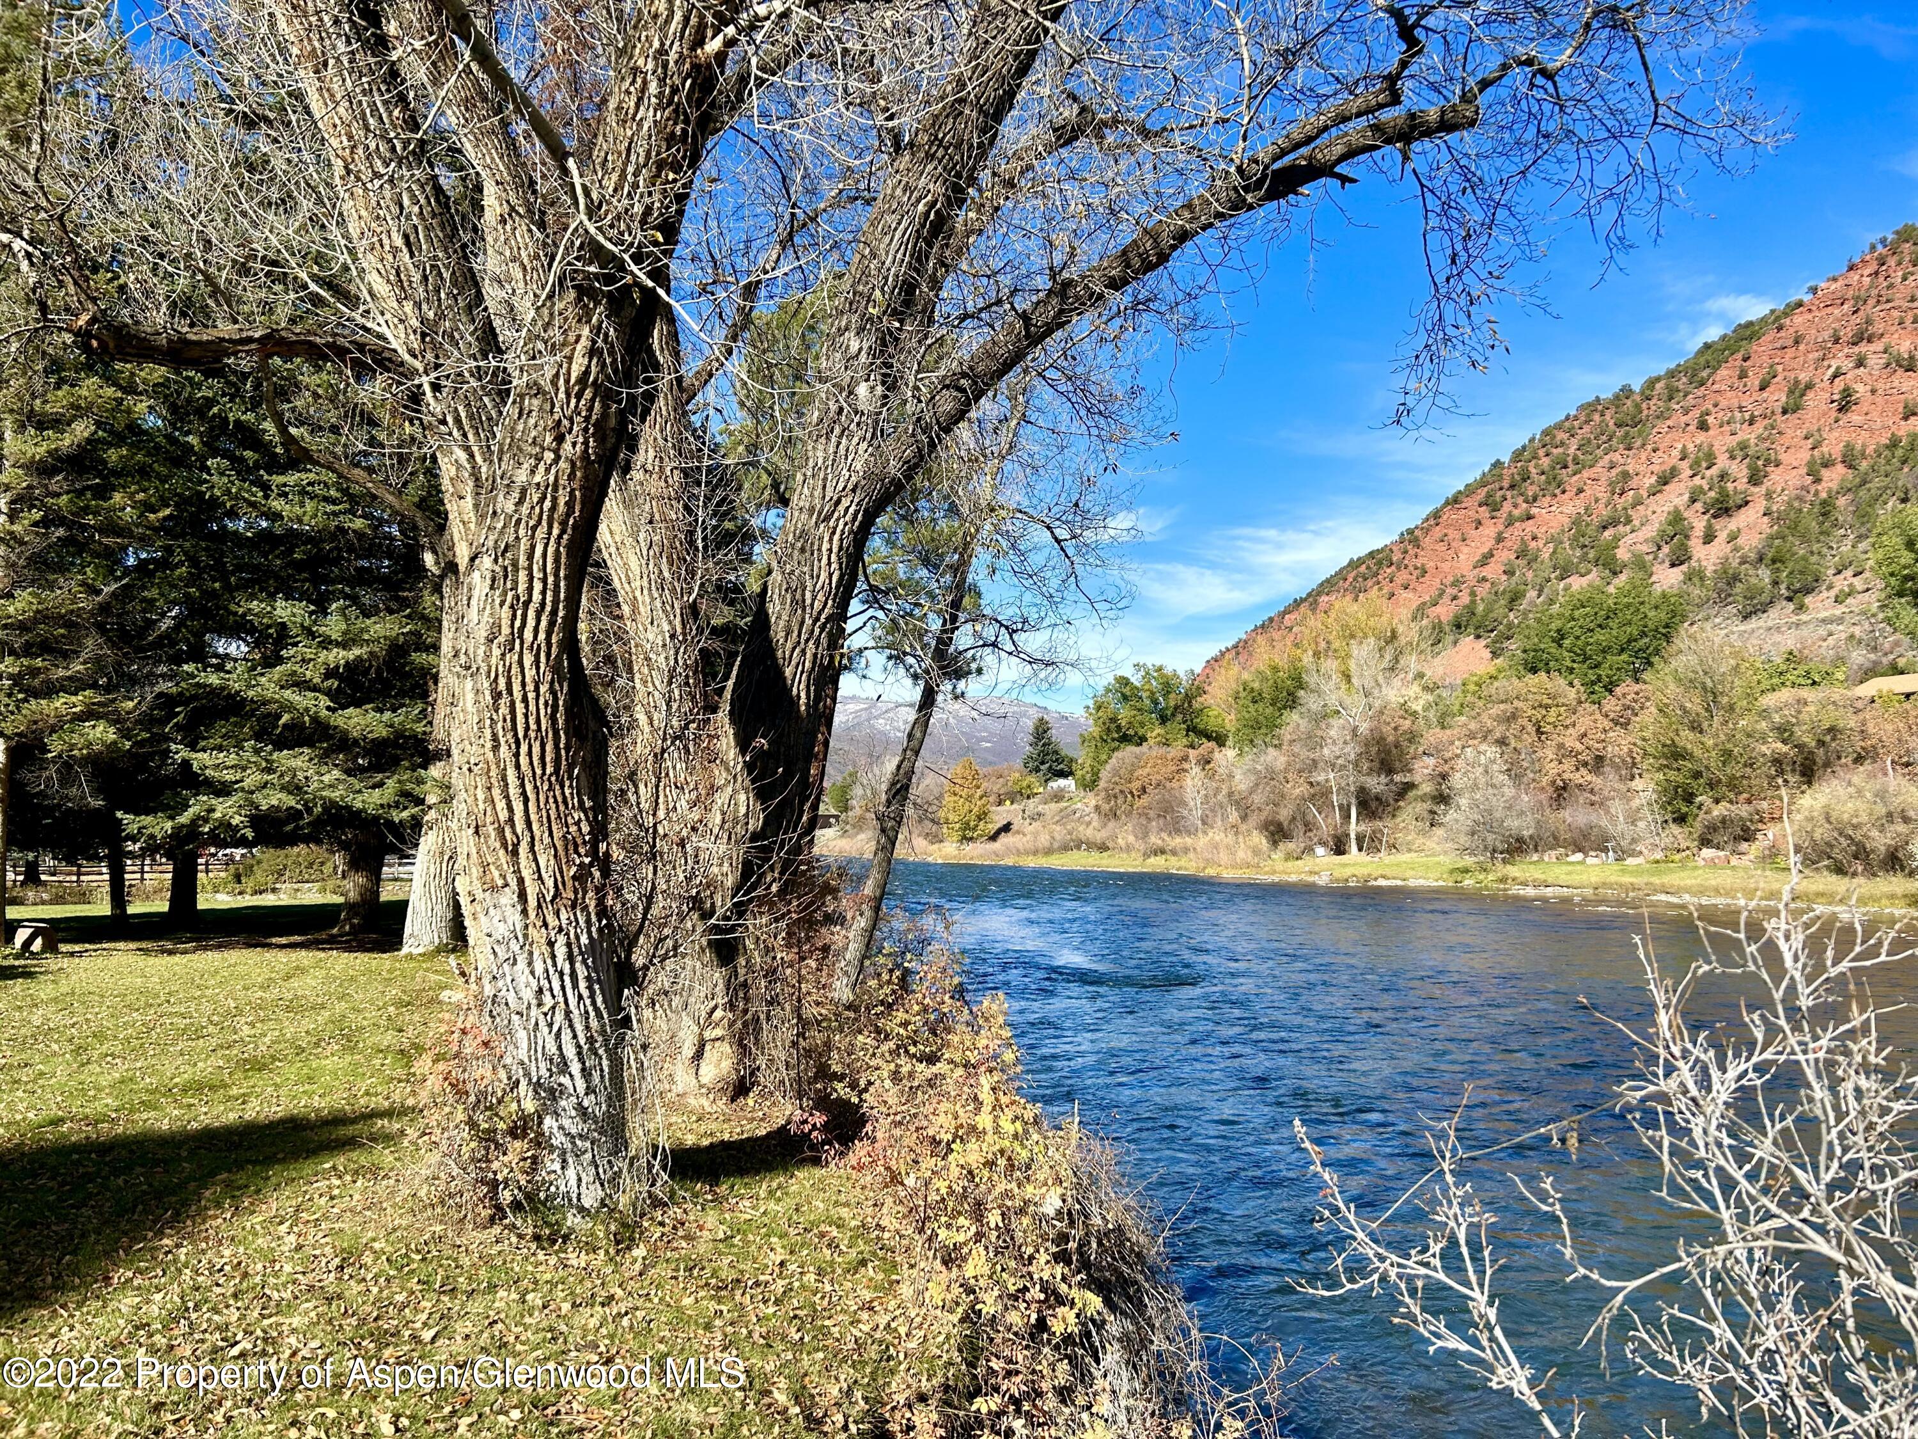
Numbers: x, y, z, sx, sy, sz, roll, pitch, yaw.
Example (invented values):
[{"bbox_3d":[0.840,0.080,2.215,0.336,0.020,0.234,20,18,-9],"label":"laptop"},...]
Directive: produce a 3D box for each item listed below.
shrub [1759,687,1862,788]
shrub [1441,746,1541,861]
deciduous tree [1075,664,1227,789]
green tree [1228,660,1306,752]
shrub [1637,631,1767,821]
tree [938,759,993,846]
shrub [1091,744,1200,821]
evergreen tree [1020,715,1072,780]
[{"bbox_3d":[47.264,1.123,80.000,5.570,5.710,5.010,-2,-5,31],"label":"shrub"},{"bbox_3d":[27.694,4.447,75.000,5.070,6.040,4.560,-2,-4,20],"label":"shrub"},{"bbox_3d":[17.042,1.132,128.000,13.040,12.000,10.430,-1,-4,8],"label":"deciduous tree"},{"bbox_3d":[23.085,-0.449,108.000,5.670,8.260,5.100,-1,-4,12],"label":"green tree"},{"bbox_3d":[39.725,0.400,77.000,6.760,10.130,5.750,-2,-5,27],"label":"shrub"},{"bbox_3d":[0.686,7.414,132.000,4.930,7.670,4.680,0,-4,0],"label":"tree"},{"bbox_3d":[14.474,5.092,110.000,7.990,6.500,6.390,-1,-4,7],"label":"shrub"},{"bbox_3d":[9.736,3.578,160.000,5.810,7.830,5.520,0,-4,3],"label":"evergreen tree"}]

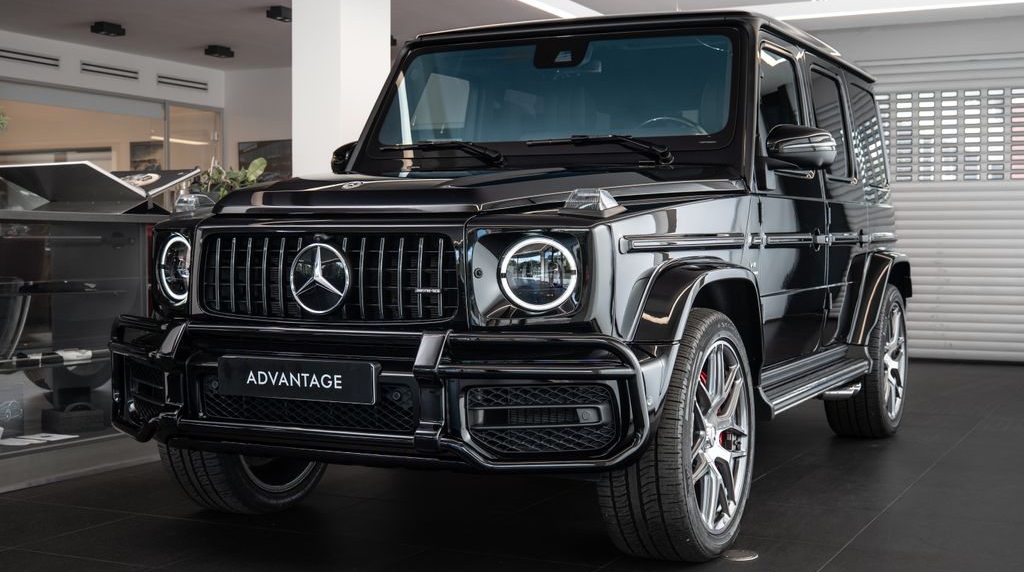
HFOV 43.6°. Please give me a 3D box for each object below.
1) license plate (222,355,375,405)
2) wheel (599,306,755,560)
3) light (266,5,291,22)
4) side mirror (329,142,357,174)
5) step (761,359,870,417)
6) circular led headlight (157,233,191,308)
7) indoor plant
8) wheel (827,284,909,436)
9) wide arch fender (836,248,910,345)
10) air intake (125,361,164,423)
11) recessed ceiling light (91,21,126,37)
[{"bbox_3d":[-0.603,0.262,3.583,0.530,0.113,0.025,1,2,27],"label":"license plate"},{"bbox_3d":[0.527,0.456,3.980,0.300,0.785,0.790,1,2,25],"label":"wheel"},{"bbox_3d":[-1.793,-2.136,10.030,0.130,0.100,0.250,1,2,27],"label":"light"},{"bbox_3d":[-0.675,-0.541,5.559,0.250,0.175,0.140,1,2,27],"label":"side mirror"},{"bbox_3d":[1.224,0.382,5.251,0.155,0.120,1.740,1,2,27],"label":"step"},{"bbox_3d":[-1.042,-0.054,4.101,0.230,0.230,0.110,2,3,39],"label":"circular led headlight"},{"bbox_3d":[-1.710,-0.588,7.800,0.420,0.420,0.400,0,2,0],"label":"indoor plant"},{"bbox_3d":[1.833,0.371,6.578,0.284,0.785,0.785,1,2,27],"label":"wheel"},{"bbox_3d":[1.868,0.033,6.459,0.170,0.430,1.140,1,2,27],"label":"wide arch fender"},{"bbox_3d":[-1.111,0.340,4.052,0.360,0.185,0.090,1,2,42],"label":"air intake"},{"bbox_3d":[-3.500,-2.230,11.098,0.150,0.090,0.250,1,2,27],"label":"recessed ceiling light"}]

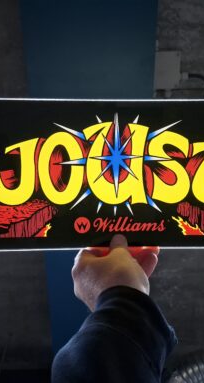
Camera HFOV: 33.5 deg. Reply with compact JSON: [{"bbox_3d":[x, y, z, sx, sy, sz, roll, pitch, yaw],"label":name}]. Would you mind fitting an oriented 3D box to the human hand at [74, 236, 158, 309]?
[{"bbox_3d":[0.018,0.094,0.407,0.110,0.115,0.085,0,-60,0],"label":"human hand"}]

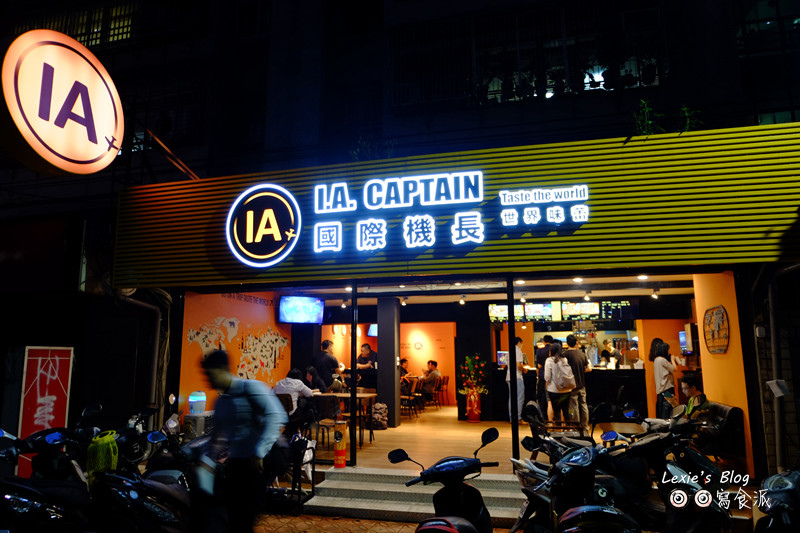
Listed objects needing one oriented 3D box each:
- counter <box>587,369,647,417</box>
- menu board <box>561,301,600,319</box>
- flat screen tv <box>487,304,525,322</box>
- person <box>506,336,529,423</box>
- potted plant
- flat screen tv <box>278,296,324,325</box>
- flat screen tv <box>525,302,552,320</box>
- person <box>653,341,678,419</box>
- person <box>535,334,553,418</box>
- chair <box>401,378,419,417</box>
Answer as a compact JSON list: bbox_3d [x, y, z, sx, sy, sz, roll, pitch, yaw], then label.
[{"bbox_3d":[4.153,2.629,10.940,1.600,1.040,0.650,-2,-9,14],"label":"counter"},{"bbox_3d":[3.648,0.904,10.716,0.740,0.410,0.070,-2,-9,14],"label":"menu board"},{"bbox_3d":[2.201,0.976,11.074,0.730,0.410,0.070,-2,-9,14],"label":"flat screen tv"},{"bbox_3d":[2.325,2.262,10.594,0.420,1.690,0.460,3,-9,-24],"label":"person"},{"bbox_3d":[1.493,2.473,10.827,0.600,1.350,0.570,-2,-9,14],"label":"potted plant"},{"bbox_3d":[-1.937,0.873,10.528,0.910,0.520,0.080,3,-2,-25],"label":"flat screen tv"},{"bbox_3d":[2.912,0.946,10.897,0.690,0.400,0.070,-2,-9,14],"label":"flat screen tv"},{"bbox_3d":[4.915,2.193,9.870,0.400,1.580,0.440,3,-9,-20],"label":"person"},{"bbox_3d":[2.900,2.242,10.555,0.500,1.710,0.340,-2,-9,14],"label":"person"},{"bbox_3d":[0.088,2.845,11.600,0.500,0.860,0.430,-2,-9,14],"label":"chair"}]

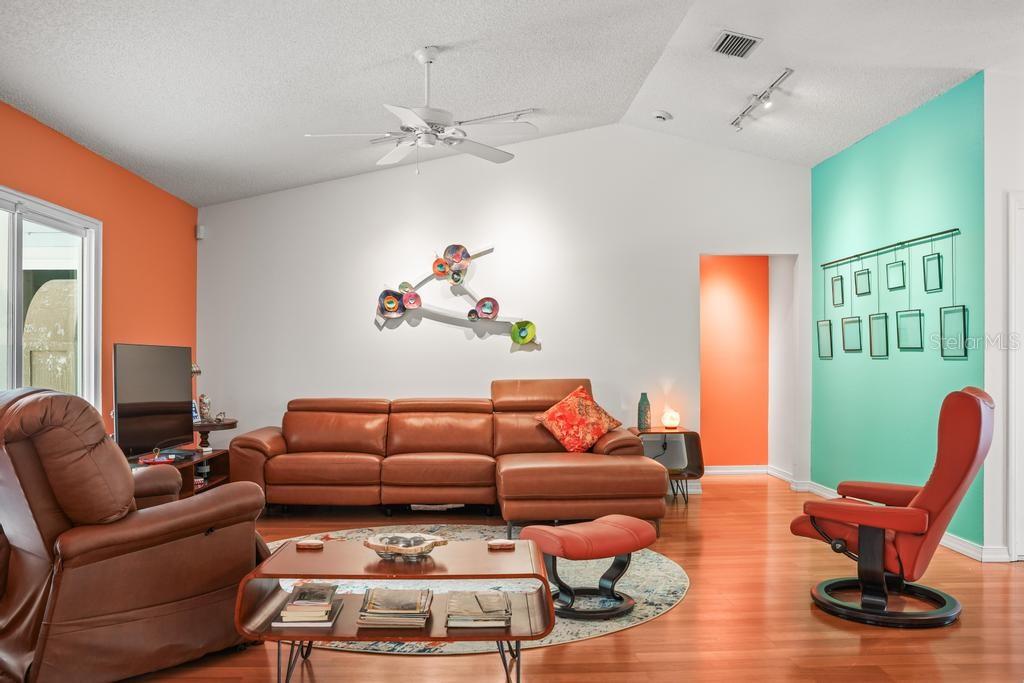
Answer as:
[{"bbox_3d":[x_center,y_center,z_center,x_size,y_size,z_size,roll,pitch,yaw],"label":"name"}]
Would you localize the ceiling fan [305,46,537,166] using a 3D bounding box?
[{"bbox_3d":[-0.493,-1.333,4.206,1.270,0.550,1.270,0,-1,-3],"label":"ceiling fan"}]

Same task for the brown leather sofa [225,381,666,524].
[{"bbox_3d":[-0.527,0.787,5.587,3.000,0.990,1.560,0,-1,-3],"label":"brown leather sofa"}]

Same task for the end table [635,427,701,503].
[{"bbox_3d":[1.223,1.008,6.251,0.580,0.570,0.430,0,-1,-3],"label":"end table"}]

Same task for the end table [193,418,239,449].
[{"bbox_3d":[-2.284,0.941,5.698,0.530,0.690,0.530,0,-1,-3],"label":"end table"}]

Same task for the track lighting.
[{"bbox_3d":[1.790,-1.677,5.517,0.170,0.130,1.160,0,-1,-3],"label":"track lighting"}]

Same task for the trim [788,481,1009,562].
[{"bbox_3d":[2.650,1.236,5.526,0.250,0.085,2.300,0,-1,-3],"label":"trim"}]

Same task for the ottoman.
[{"bbox_3d":[0.368,1.050,3.594,0.550,0.390,0.410,1,-1,-36],"label":"ottoman"}]

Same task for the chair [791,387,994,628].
[{"bbox_3d":[1.774,0.734,3.615,0.800,1.020,0.780,-1,-1,32],"label":"chair"}]

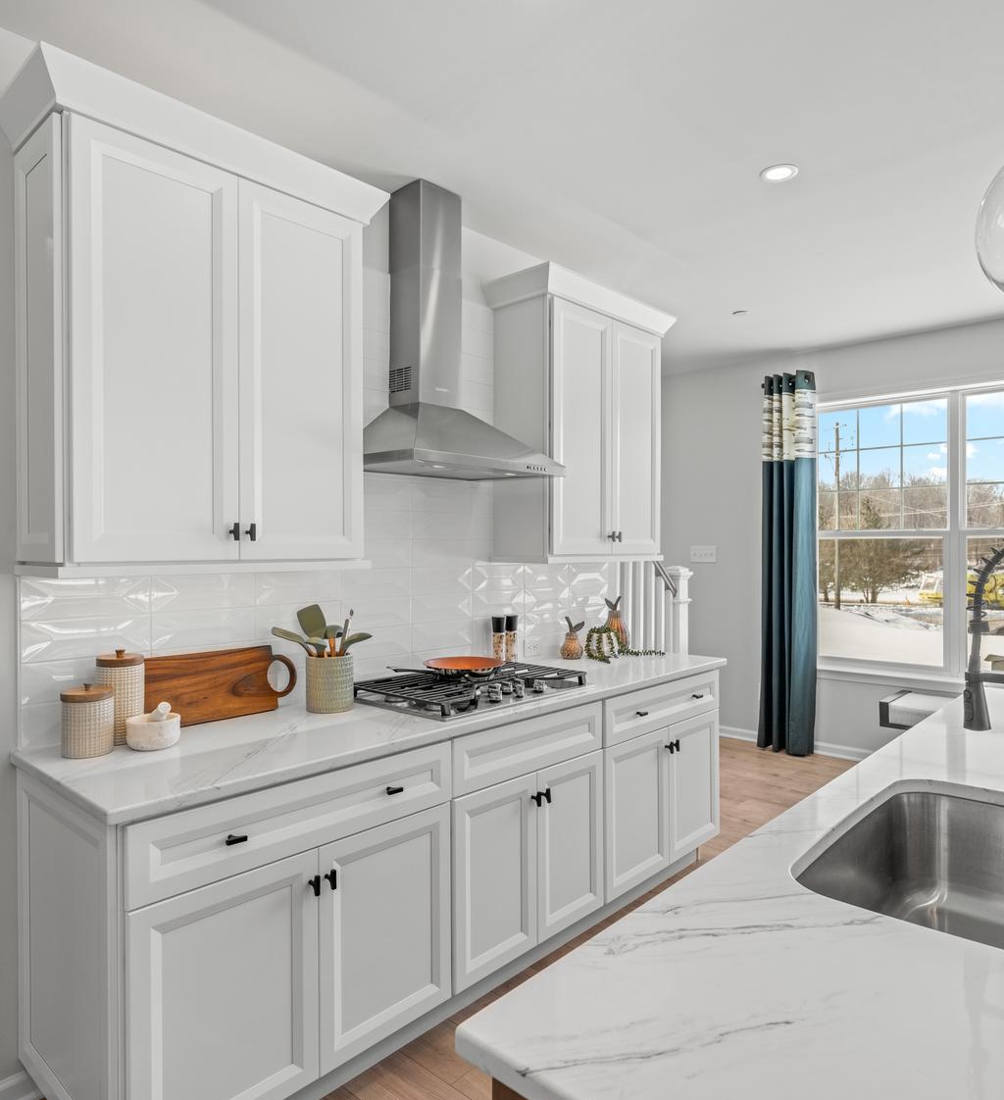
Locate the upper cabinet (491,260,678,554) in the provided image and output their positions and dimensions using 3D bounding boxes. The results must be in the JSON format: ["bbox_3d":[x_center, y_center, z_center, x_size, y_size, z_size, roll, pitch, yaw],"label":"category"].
[{"bbox_3d":[0.395,-0.544,3.306,0.390,1.200,0.925,0,0,44],"label":"upper cabinet"}]

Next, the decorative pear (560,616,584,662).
[{"bbox_3d":[0.327,0.413,3.373,0.104,0.207,0.112,0,0,0],"label":"decorative pear"}]

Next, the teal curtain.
[{"bbox_3d":[1.982,0.109,5.005,0.410,2.610,0.120,0,0,44],"label":"teal curtain"}]

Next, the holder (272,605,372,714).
[{"bbox_3d":[-0.578,0.351,2.321,0.220,0.340,0.240,0,0,44],"label":"holder"}]

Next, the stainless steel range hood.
[{"bbox_3d":[-0.171,-0.804,2.670,0.460,1.045,0.765,0,0,44],"label":"stainless steel range hood"}]

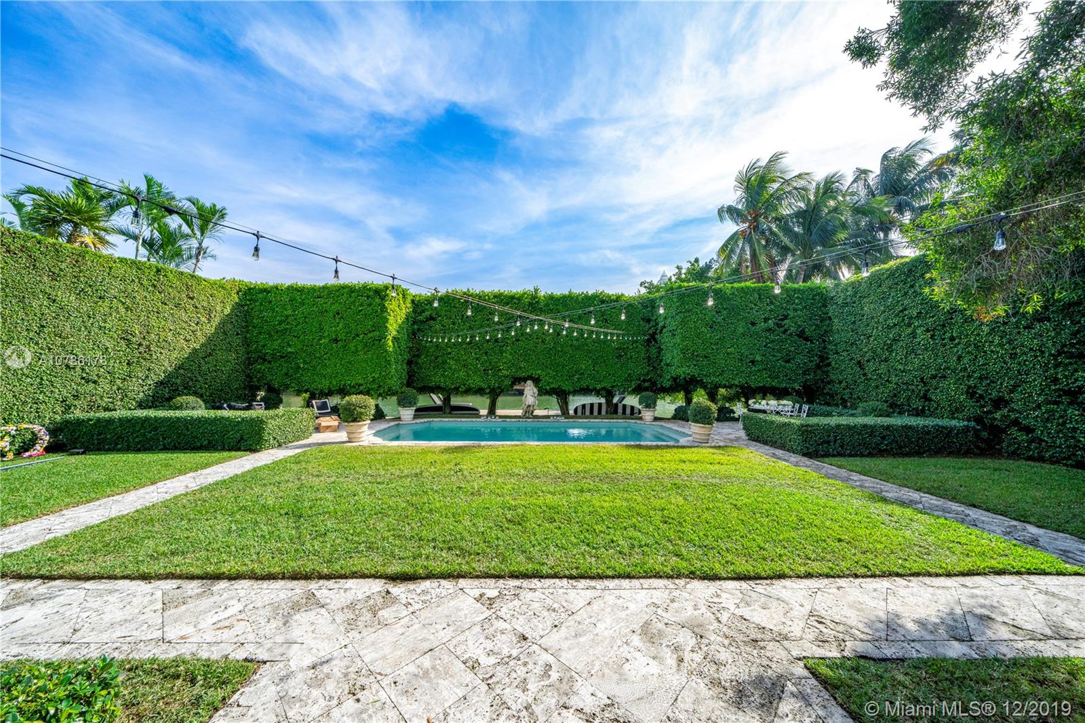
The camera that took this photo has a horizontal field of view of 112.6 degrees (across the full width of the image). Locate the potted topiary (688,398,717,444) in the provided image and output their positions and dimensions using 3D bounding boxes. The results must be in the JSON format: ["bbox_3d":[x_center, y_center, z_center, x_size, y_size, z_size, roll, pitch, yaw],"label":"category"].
[{"bbox_3d":[4.484,1.614,10.126,0.800,1.240,0.800,0,-1,-1],"label":"potted topiary"}]

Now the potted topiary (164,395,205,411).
[{"bbox_3d":[-10.154,1.578,10.254,1.180,1.200,1.150,0,-1,-1],"label":"potted topiary"}]

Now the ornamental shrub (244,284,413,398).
[{"bbox_3d":[-8.400,-0.721,14.418,5.400,4.350,2.000,0,-1,0],"label":"ornamental shrub"}]

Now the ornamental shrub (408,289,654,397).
[{"bbox_3d":[-0.470,-0.692,15.818,10.300,4.450,1.700,0,-1,0],"label":"ornamental shrub"}]

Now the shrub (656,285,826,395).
[{"bbox_3d":[7.738,-0.683,14.387,5.500,4.200,2.000,0,-1,-1],"label":"shrub"}]

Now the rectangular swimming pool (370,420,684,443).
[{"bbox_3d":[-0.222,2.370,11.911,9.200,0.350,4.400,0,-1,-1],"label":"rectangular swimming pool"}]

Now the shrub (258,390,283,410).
[{"bbox_3d":[-10.500,1.710,13.967,0.870,1.170,0.870,0,-1,0],"label":"shrub"}]

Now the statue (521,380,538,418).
[{"bbox_3d":[-0.521,1.530,14.769,0.700,1.520,0.550,0,-1,-1],"label":"statue"}]

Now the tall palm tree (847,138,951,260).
[{"bbox_3d":[19.000,-4.594,19.301,4.900,14.000,4.900,0,-1,0],"label":"tall palm tree"}]

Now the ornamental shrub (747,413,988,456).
[{"bbox_3d":[8.066,1.848,9.451,4.400,0.780,1.950,0,-1,-1],"label":"ornamental shrub"}]

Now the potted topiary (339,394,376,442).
[{"bbox_3d":[-5.180,1.559,10.119,0.940,1.310,0.940,0,-1,0],"label":"potted topiary"}]

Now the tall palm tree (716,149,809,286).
[{"bbox_3d":[13.478,-4.980,22.387,5.600,14.900,5.600,0,-1,-1],"label":"tall palm tree"}]

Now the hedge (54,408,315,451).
[{"bbox_3d":[-9.250,1.781,9.765,4.800,0.850,2.100,0,-1,0],"label":"hedge"}]

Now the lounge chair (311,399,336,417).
[{"bbox_3d":[-7.950,1.870,13.264,0.680,0.820,1.600,1,-1,-33],"label":"lounge chair"}]

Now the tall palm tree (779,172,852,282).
[{"bbox_3d":[18.997,-5.156,25.513,5.600,15.400,5.600,0,-1,-1],"label":"tall palm tree"}]

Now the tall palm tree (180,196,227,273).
[{"bbox_3d":[-16.300,-2.682,17.460,2.000,10.100,2.000,0,-1,0],"label":"tall palm tree"}]

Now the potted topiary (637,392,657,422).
[{"bbox_3d":[4.030,1.733,13.867,0.730,1.120,0.730,0,-1,0],"label":"potted topiary"}]

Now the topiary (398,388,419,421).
[{"bbox_3d":[-5.193,1.623,13.964,0.840,1.270,0.840,0,-1,-1],"label":"topiary"}]

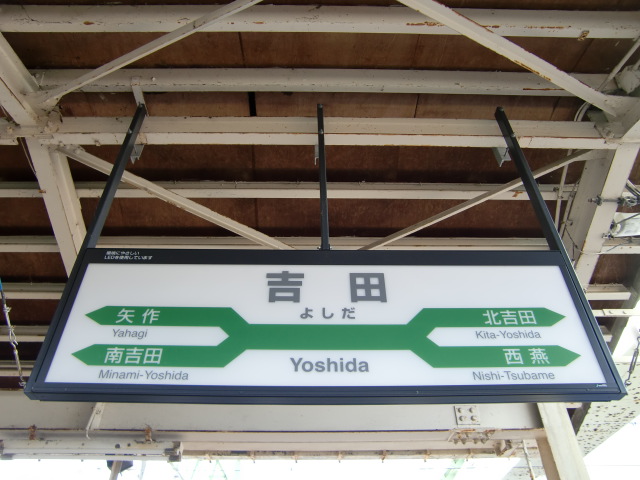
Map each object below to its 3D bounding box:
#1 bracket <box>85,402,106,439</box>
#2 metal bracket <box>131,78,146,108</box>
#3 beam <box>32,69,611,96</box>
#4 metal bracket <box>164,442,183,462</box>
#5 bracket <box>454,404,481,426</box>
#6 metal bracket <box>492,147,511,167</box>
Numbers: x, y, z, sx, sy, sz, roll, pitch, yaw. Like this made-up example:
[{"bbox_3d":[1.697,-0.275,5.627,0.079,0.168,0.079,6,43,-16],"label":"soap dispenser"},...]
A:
[{"bbox_3d":[-1.494,1.185,3.438,0.070,0.250,0.080,0,-43,-1],"label":"bracket"},{"bbox_3d":[-0.949,-0.771,2.714,0.050,0.090,0.150,0,-43,-1],"label":"metal bracket"},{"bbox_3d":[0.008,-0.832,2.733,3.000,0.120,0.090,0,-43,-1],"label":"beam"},{"bbox_3d":[-0.941,1.364,3.324,0.100,0.100,0.090,0,-43,-1],"label":"metal bracket"},{"bbox_3d":[1.003,1.189,3.507,0.155,0.135,0.040,0,-43,-1],"label":"bracket"},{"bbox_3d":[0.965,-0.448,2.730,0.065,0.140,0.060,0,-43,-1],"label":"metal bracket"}]

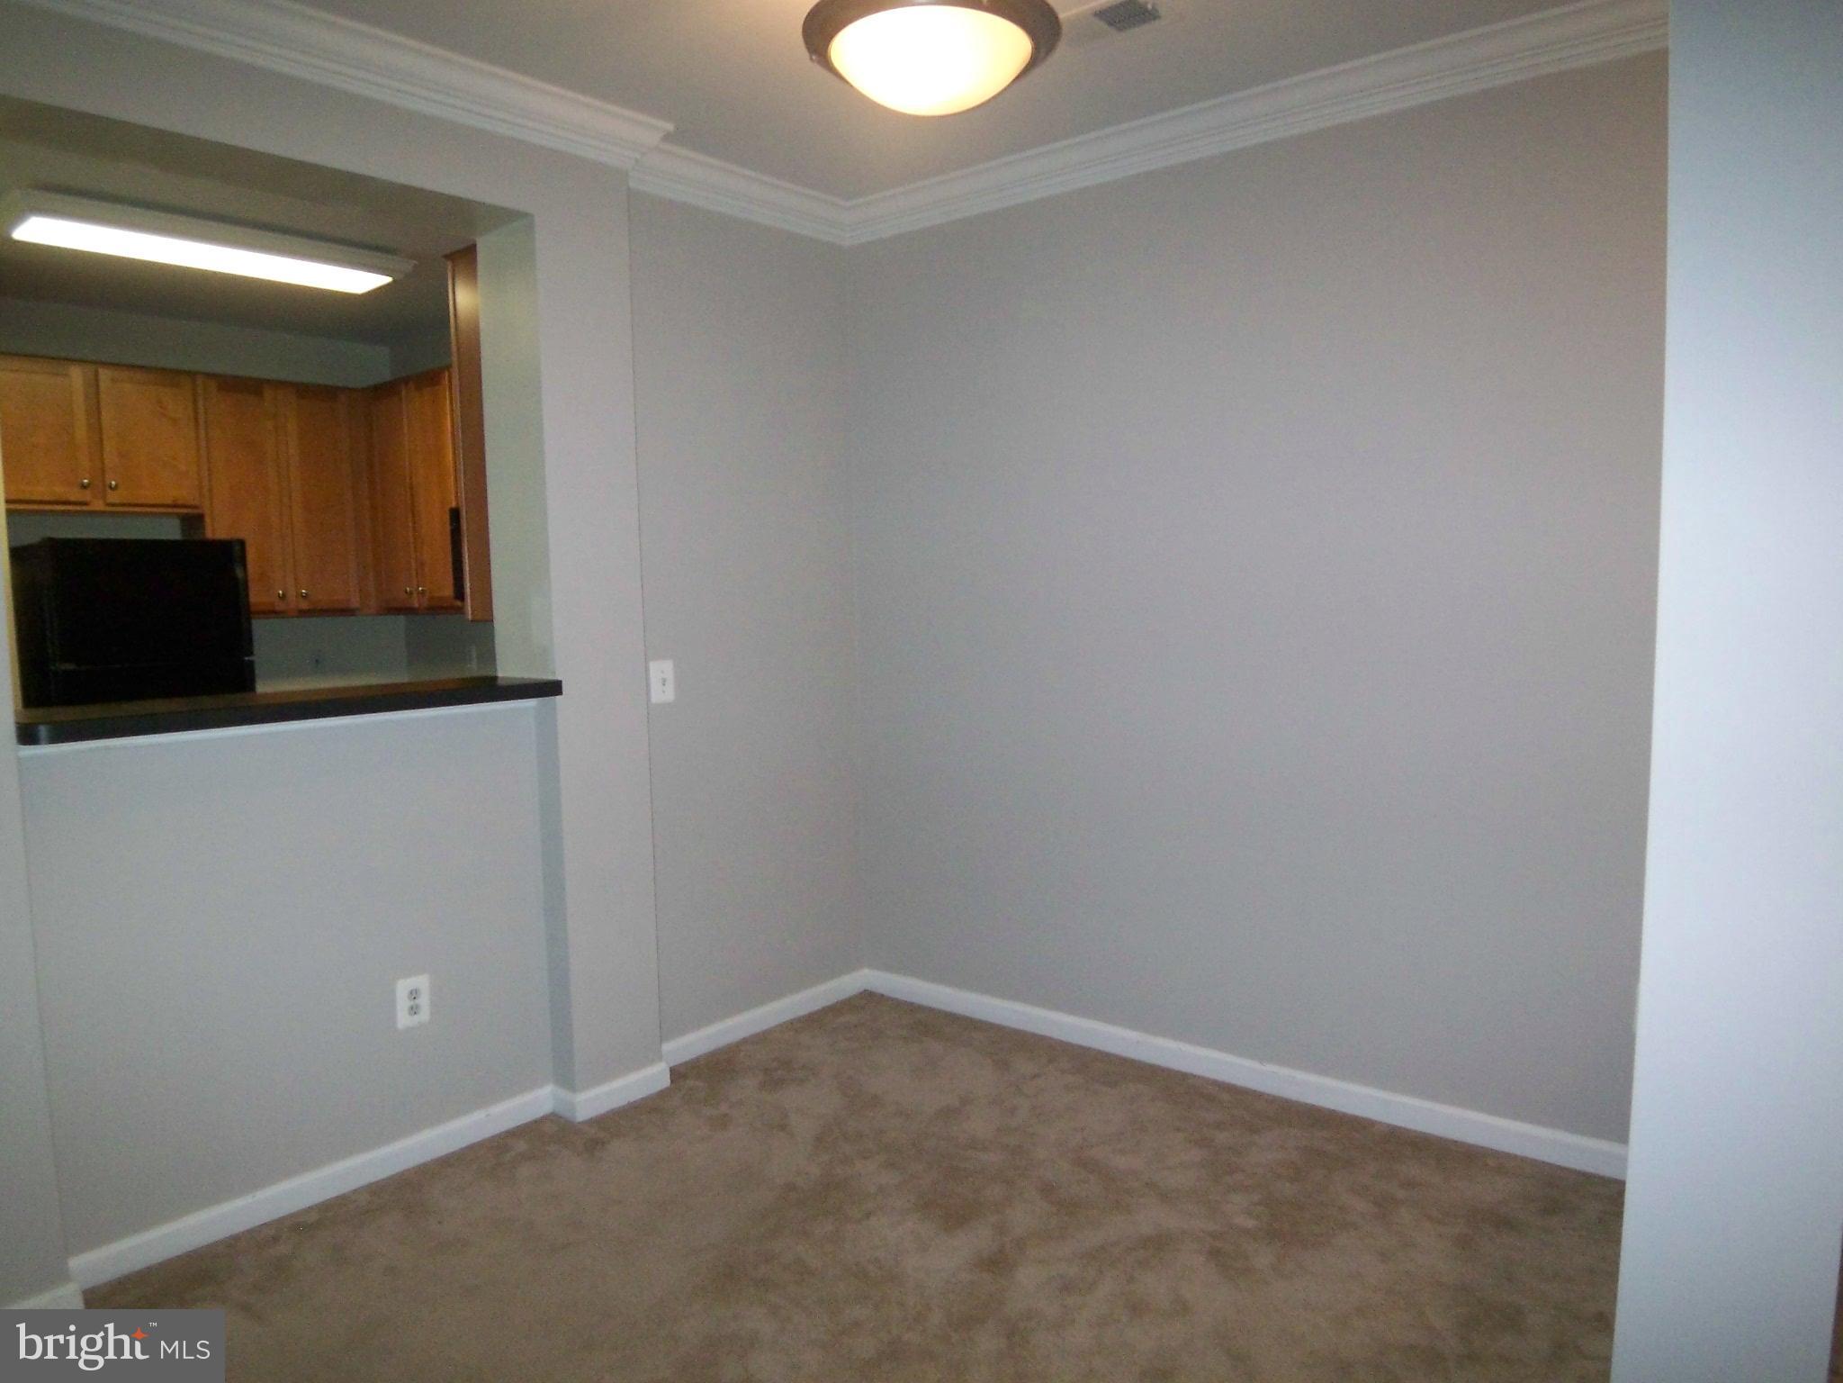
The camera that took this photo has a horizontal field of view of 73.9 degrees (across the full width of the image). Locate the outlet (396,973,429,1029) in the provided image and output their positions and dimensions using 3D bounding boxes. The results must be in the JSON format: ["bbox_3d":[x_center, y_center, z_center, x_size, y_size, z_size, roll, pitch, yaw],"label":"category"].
[{"bbox_3d":[-1.270,0.774,3.058,0.010,0.124,0.082,3,7,39],"label":"outlet"}]

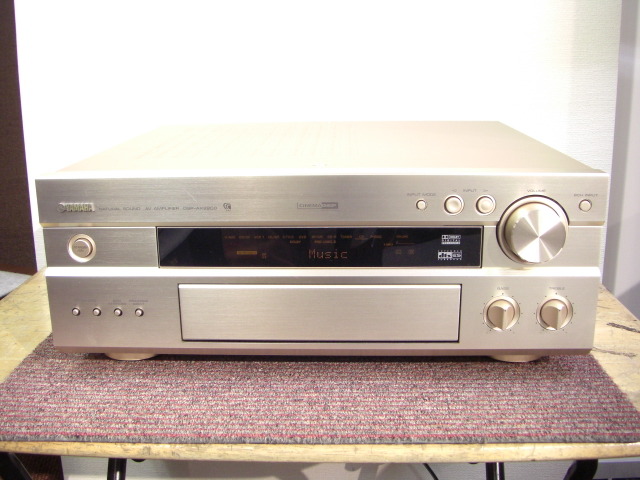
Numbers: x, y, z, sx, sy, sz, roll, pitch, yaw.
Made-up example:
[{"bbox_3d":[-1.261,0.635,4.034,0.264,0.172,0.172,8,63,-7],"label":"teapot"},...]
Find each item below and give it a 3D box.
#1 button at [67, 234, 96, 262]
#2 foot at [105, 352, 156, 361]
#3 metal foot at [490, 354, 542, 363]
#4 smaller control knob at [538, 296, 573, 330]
[{"bbox_3d":[-0.188,0.007,0.554,0.022,0.022,0.007,0,15,2],"label":"button"},{"bbox_3d":[-0.166,0.088,0.633,0.054,0.020,0.054,0,15,2],"label":"foot"},{"bbox_3d":[0.170,0.087,0.620,0.054,0.020,0.054,0,15,2],"label":"metal foot"},{"bbox_3d":[0.185,0.060,0.547,0.028,0.028,0.013,0,15,2],"label":"smaller control knob"}]

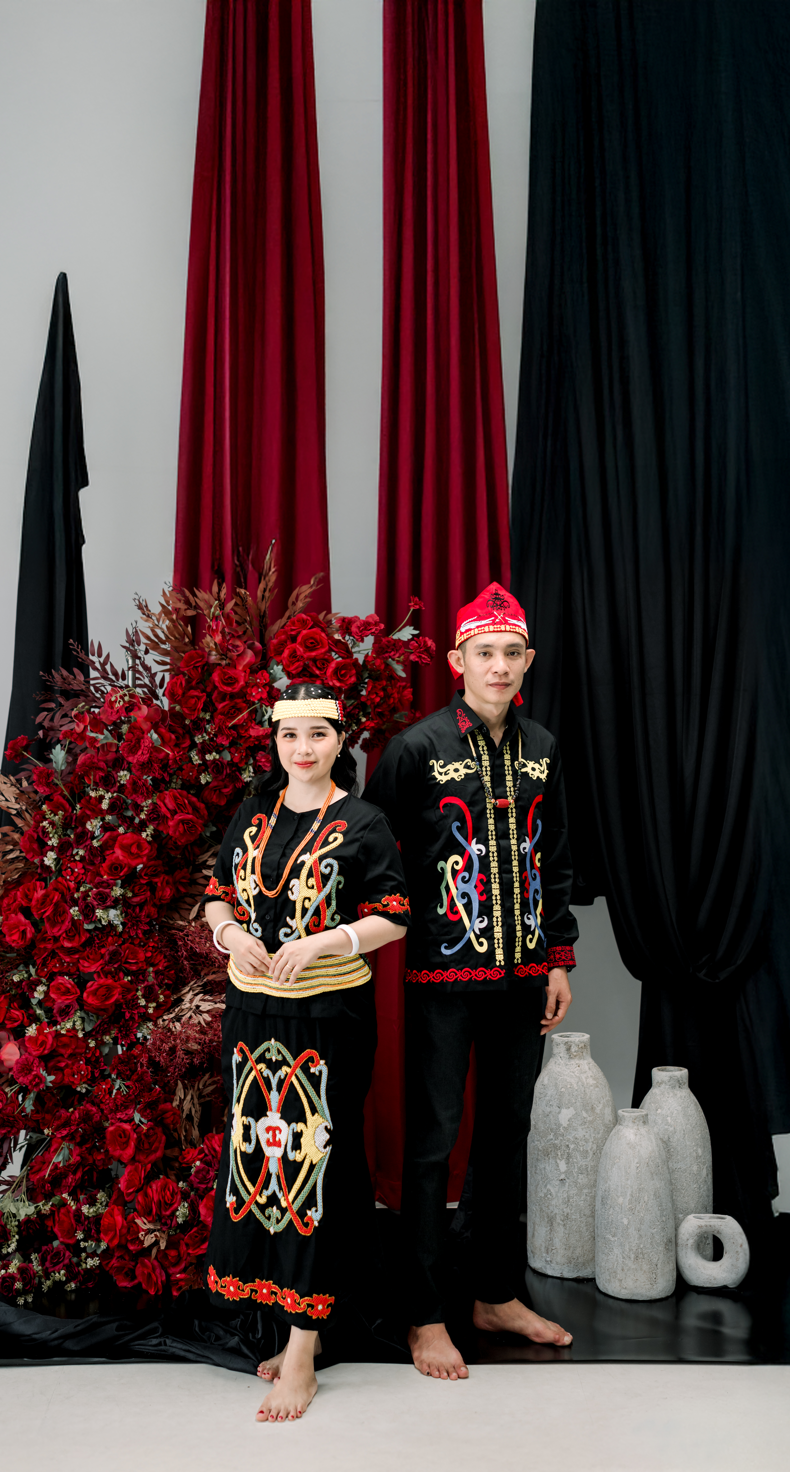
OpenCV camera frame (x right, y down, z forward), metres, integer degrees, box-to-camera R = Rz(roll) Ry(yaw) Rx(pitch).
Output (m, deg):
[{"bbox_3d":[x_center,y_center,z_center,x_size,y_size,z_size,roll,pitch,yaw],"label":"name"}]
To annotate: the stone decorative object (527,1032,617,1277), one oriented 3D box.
[{"bbox_3d":[0.466,1.097,5.380,0.240,0.605,0.240,0,0,0],"label":"stone decorative object"}]

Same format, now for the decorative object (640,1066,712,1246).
[{"bbox_3d":[0.735,1.146,5.430,0.218,0.508,0.218,0,0,0],"label":"decorative object"}]

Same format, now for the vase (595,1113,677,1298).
[{"bbox_3d":[0.606,1.175,5.150,0.204,0.450,0.204,0,0,0],"label":"vase"}]

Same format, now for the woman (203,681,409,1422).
[{"bbox_3d":[-0.192,0.640,4.380,0.450,1.520,0.400,0,0,16],"label":"woman"}]

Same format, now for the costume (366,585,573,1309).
[{"bbox_3d":[0.174,0.500,4.690,0.500,1.690,0.330,0,0,-20],"label":"costume"}]

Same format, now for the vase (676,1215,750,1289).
[{"bbox_3d":[0.811,1.315,5.200,0.186,0.171,0.085,0,0,7],"label":"vase"}]

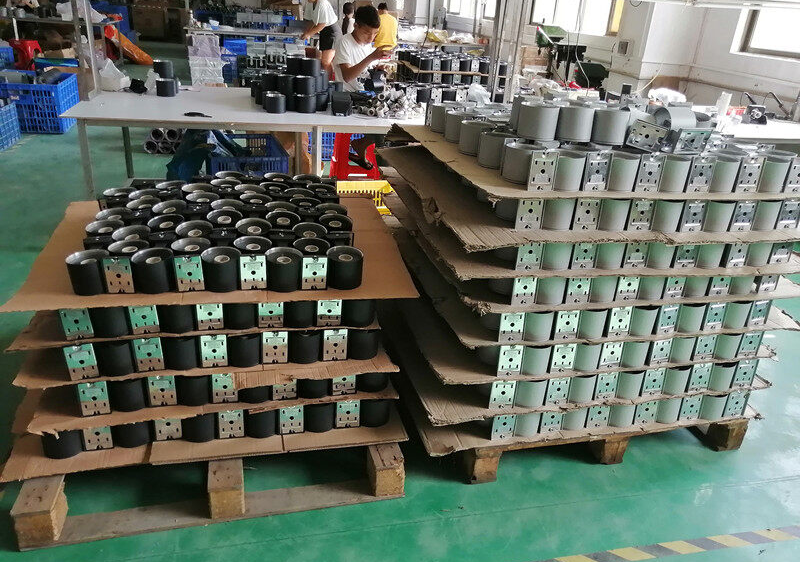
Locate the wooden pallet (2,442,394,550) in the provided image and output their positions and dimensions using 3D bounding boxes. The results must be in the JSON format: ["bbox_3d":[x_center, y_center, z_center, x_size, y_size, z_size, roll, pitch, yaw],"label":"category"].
[{"bbox_3d":[-0.657,0.447,2.289,1.121,0.137,1.100,-3,25,-14],"label":"wooden pallet"}]

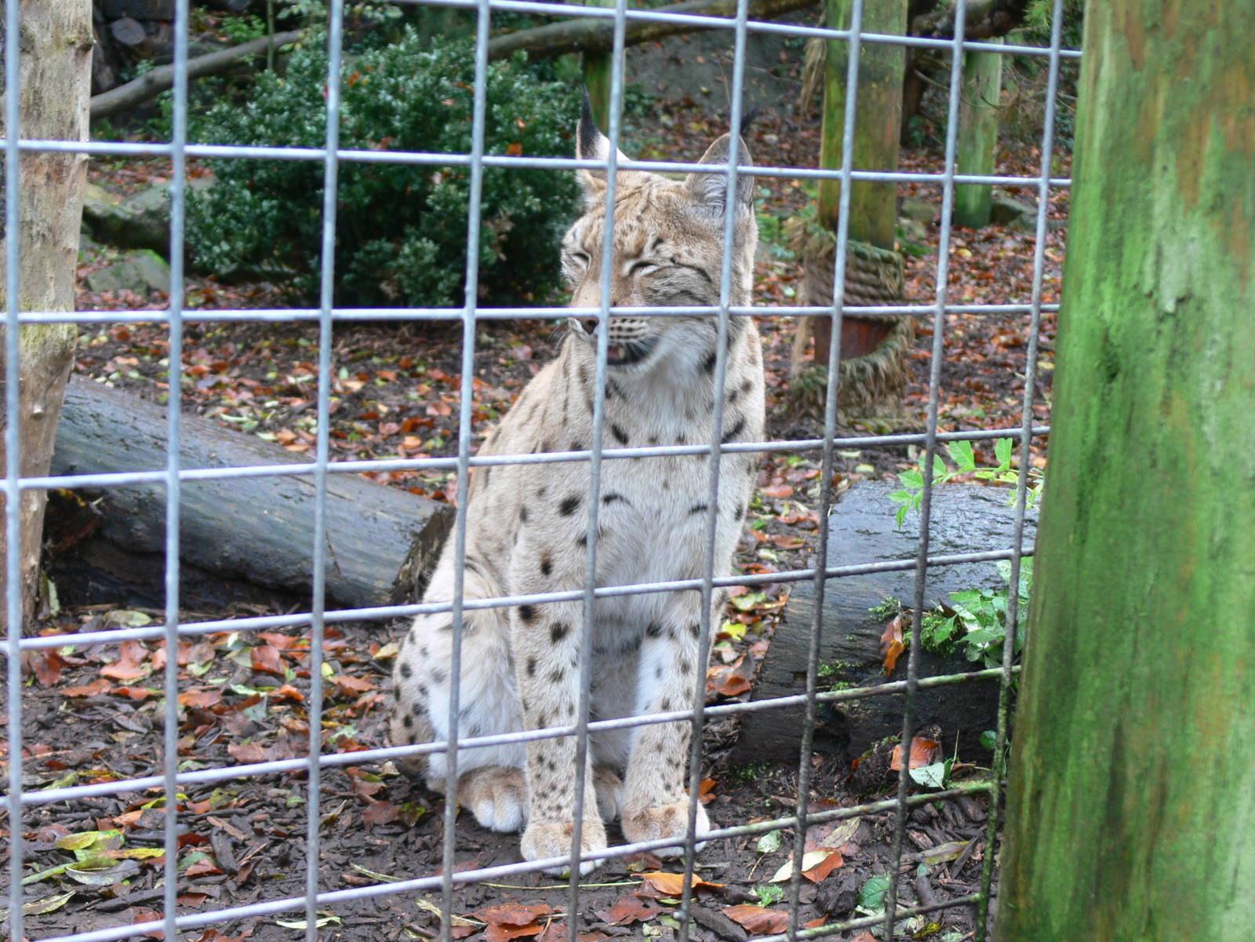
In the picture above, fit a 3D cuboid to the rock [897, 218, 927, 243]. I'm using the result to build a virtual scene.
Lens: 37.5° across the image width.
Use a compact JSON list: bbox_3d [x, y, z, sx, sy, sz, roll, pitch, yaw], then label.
[{"bbox_3d":[1.309,-1.102,8.500,0.140,0.110,0.120,3,12,0],"label":"rock"}]

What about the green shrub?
[{"bbox_3d":[-0.856,-1.087,6.600,1.280,0.900,1.100,3,12,0],"label":"green shrub"}]

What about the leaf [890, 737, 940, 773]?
[{"bbox_3d":[0.352,0.346,2.261,0.060,0.035,0.035,3,12,0],"label":"leaf"}]

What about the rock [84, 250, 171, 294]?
[{"bbox_3d":[-1.702,-0.676,6.300,0.280,0.140,0.200,3,12,0],"label":"rock"}]

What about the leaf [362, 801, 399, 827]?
[{"bbox_3d":[-0.274,0.381,2.051,0.040,0.018,0.050,3,12,0],"label":"leaf"}]

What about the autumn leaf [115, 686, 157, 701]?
[{"bbox_3d":[-0.640,0.289,2.407,0.058,0.018,0.040,3,12,0],"label":"autumn leaf"}]

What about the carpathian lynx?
[{"bbox_3d":[-0.079,-0.017,2.116,0.280,0.790,0.480,-3,13,-26],"label":"carpathian lynx"}]

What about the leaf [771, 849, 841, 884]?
[{"bbox_3d":[0.190,0.420,1.968,0.075,0.020,0.065,3,12,0],"label":"leaf"}]

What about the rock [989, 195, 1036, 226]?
[{"bbox_3d":[1.915,-1.295,9.200,0.220,0.140,0.180,3,12,0],"label":"rock"}]

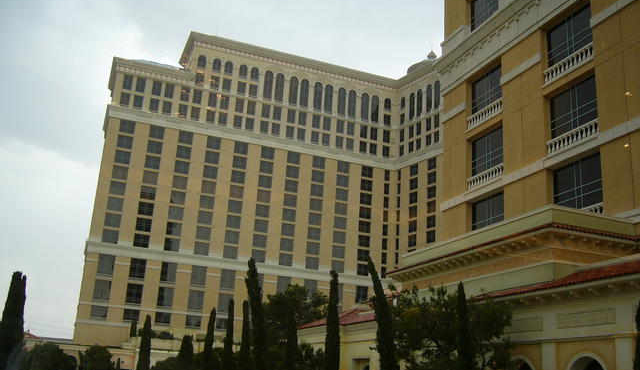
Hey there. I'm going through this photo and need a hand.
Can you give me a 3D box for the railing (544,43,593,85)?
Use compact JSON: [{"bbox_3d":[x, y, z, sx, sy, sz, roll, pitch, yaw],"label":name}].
[{"bbox_3d":[17.295,-8.240,44.935,0.350,1.005,4.800,10,-18,-20],"label":"railing"}]

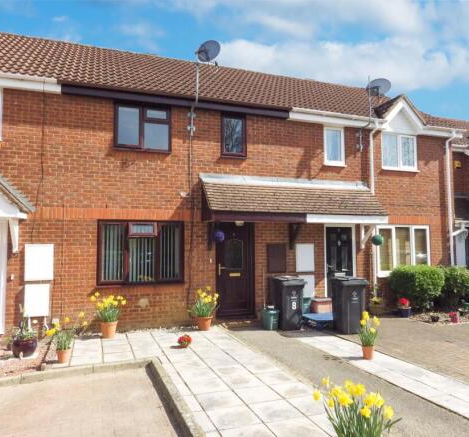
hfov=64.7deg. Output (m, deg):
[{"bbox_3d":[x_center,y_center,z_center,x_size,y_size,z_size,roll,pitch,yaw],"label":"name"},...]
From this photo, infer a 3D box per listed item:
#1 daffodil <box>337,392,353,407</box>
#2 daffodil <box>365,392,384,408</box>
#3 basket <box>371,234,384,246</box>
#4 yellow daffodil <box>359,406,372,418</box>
[{"bbox_3d":[0.794,1.295,2.650,0.105,0.090,0.080,-2,-4,30],"label":"daffodil"},{"bbox_3d":[1.002,1.302,2.650,0.120,0.100,0.090,-2,-4,30],"label":"daffodil"},{"bbox_3d":[3.338,0.512,8.627,0.260,0.260,0.260,1,-4,-19],"label":"basket"},{"bbox_3d":[0.919,1.362,2.600,0.080,0.077,0.065,-2,-4,30],"label":"yellow daffodil"}]

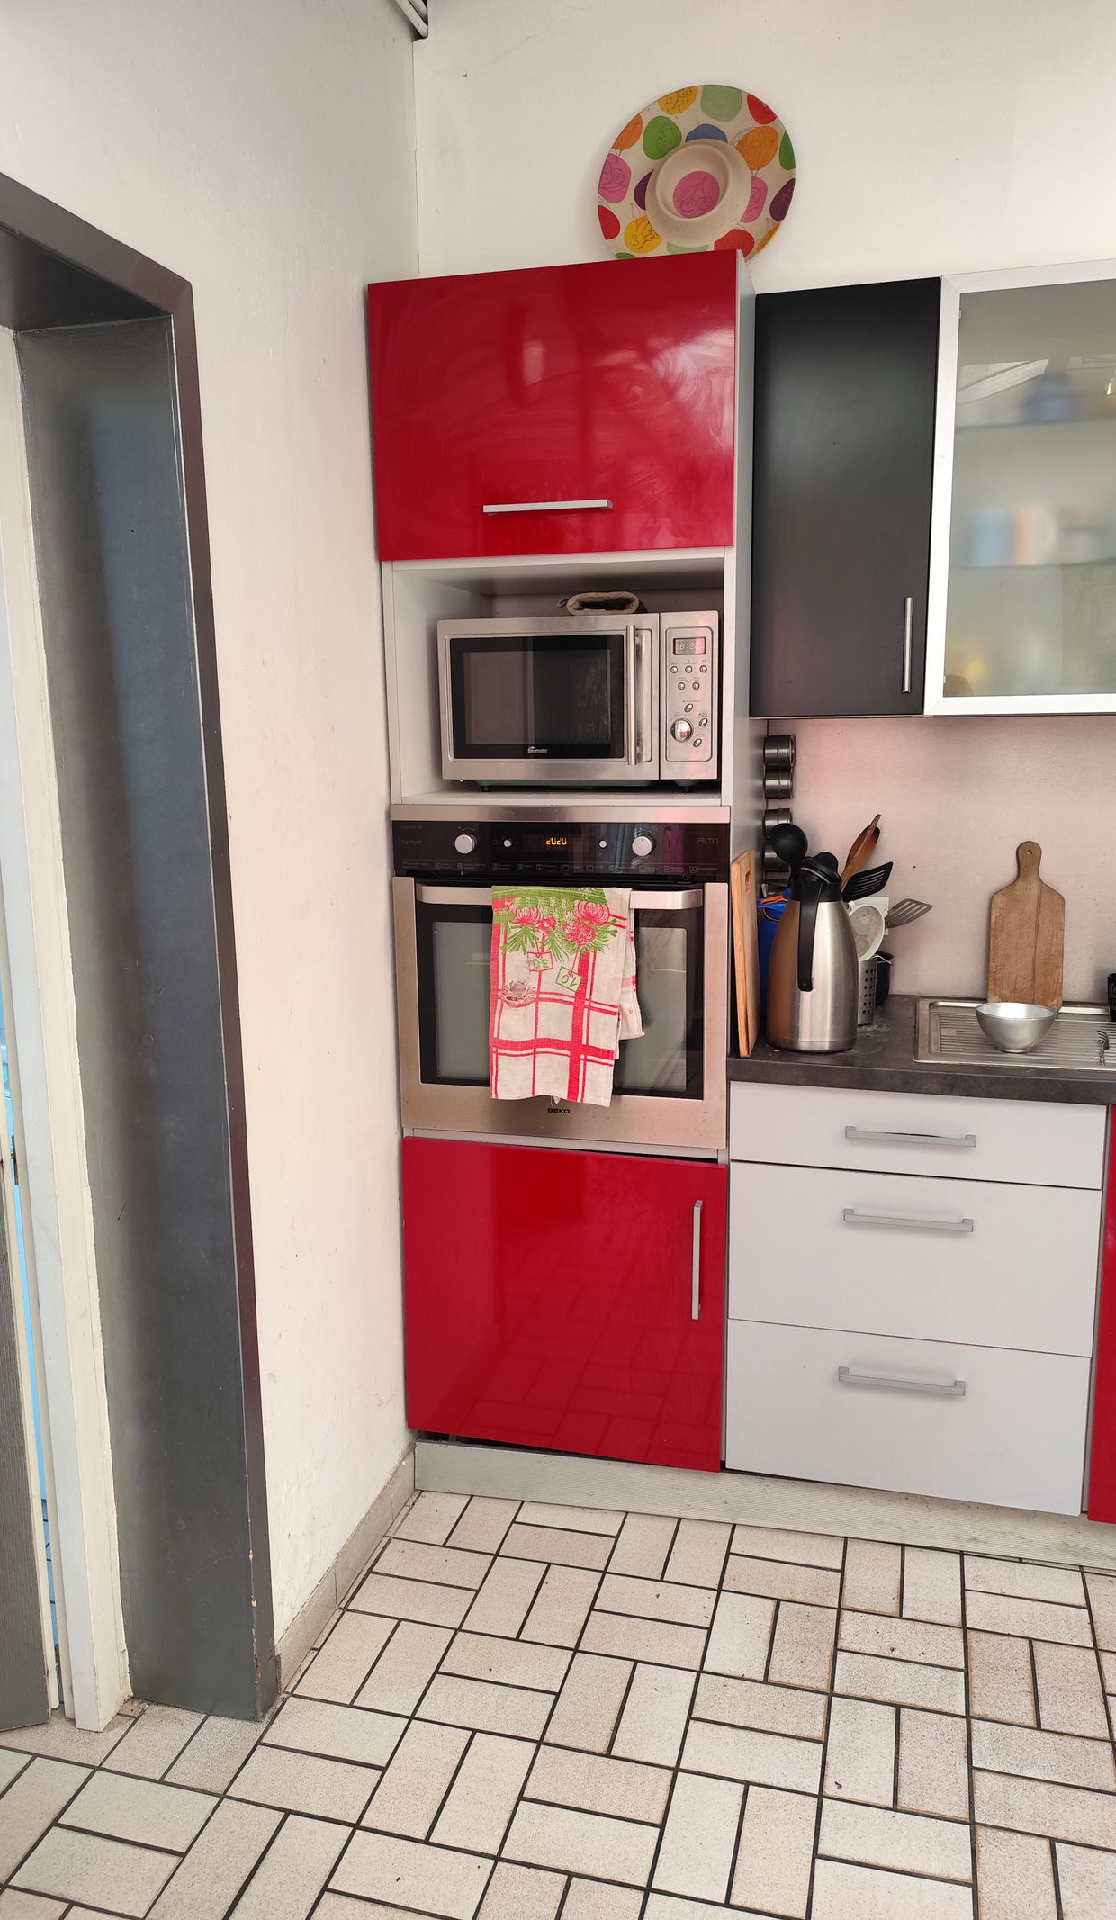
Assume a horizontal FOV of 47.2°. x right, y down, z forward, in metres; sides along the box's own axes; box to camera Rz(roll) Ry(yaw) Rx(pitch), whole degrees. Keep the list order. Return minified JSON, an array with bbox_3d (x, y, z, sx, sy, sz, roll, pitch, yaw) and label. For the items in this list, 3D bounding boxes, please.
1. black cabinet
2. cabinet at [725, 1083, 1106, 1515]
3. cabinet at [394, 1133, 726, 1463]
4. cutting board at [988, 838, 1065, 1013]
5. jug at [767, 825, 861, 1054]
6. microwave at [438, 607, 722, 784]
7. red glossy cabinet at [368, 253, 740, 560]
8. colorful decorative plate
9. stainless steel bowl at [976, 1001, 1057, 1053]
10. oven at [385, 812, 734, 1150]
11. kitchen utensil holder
[{"bbox_3d":[0.525,-0.802,2.333,0.298,0.696,0.333,2,11,14],"label":"black cabinet"},{"bbox_3d":[0.660,0.523,2.436,0.600,0.724,0.565,2,11,14],"label":"cabinet"},{"bbox_3d":[0.075,0.577,2.599,0.598,0.584,0.565,2,11,14],"label":"cabinet"},{"bbox_3d":[0.915,-0.063,2.486,0.138,0.338,0.017,2,-6,14],"label":"cutting board"},{"bbox_3d":[0.445,-0.011,2.219,0.158,0.326,0.178,4,12,24],"label":"jug"},{"bbox_3d":[0.076,-0.475,2.385,0.496,0.301,0.400,2,11,14],"label":"microwave"},{"bbox_3d":[0.055,-0.926,2.310,0.598,0.430,0.565,2,11,14],"label":"red glossy cabinet"},{"bbox_3d":[0.260,-1.460,2.416,0.373,0.373,0.048,2,1,14],"label":"colorful decorative plate"},{"bbox_3d":[0.784,0.121,2.188,0.130,0.069,0.130,2,11,14],"label":"stainless steel bowl"},{"bbox_3d":[0.061,-0.017,2.460,0.596,0.590,0.565,2,11,14],"label":"oven"},{"bbox_3d":[0.538,0.049,2.408,0.120,0.135,0.120,2,11,14],"label":"kitchen utensil holder"}]

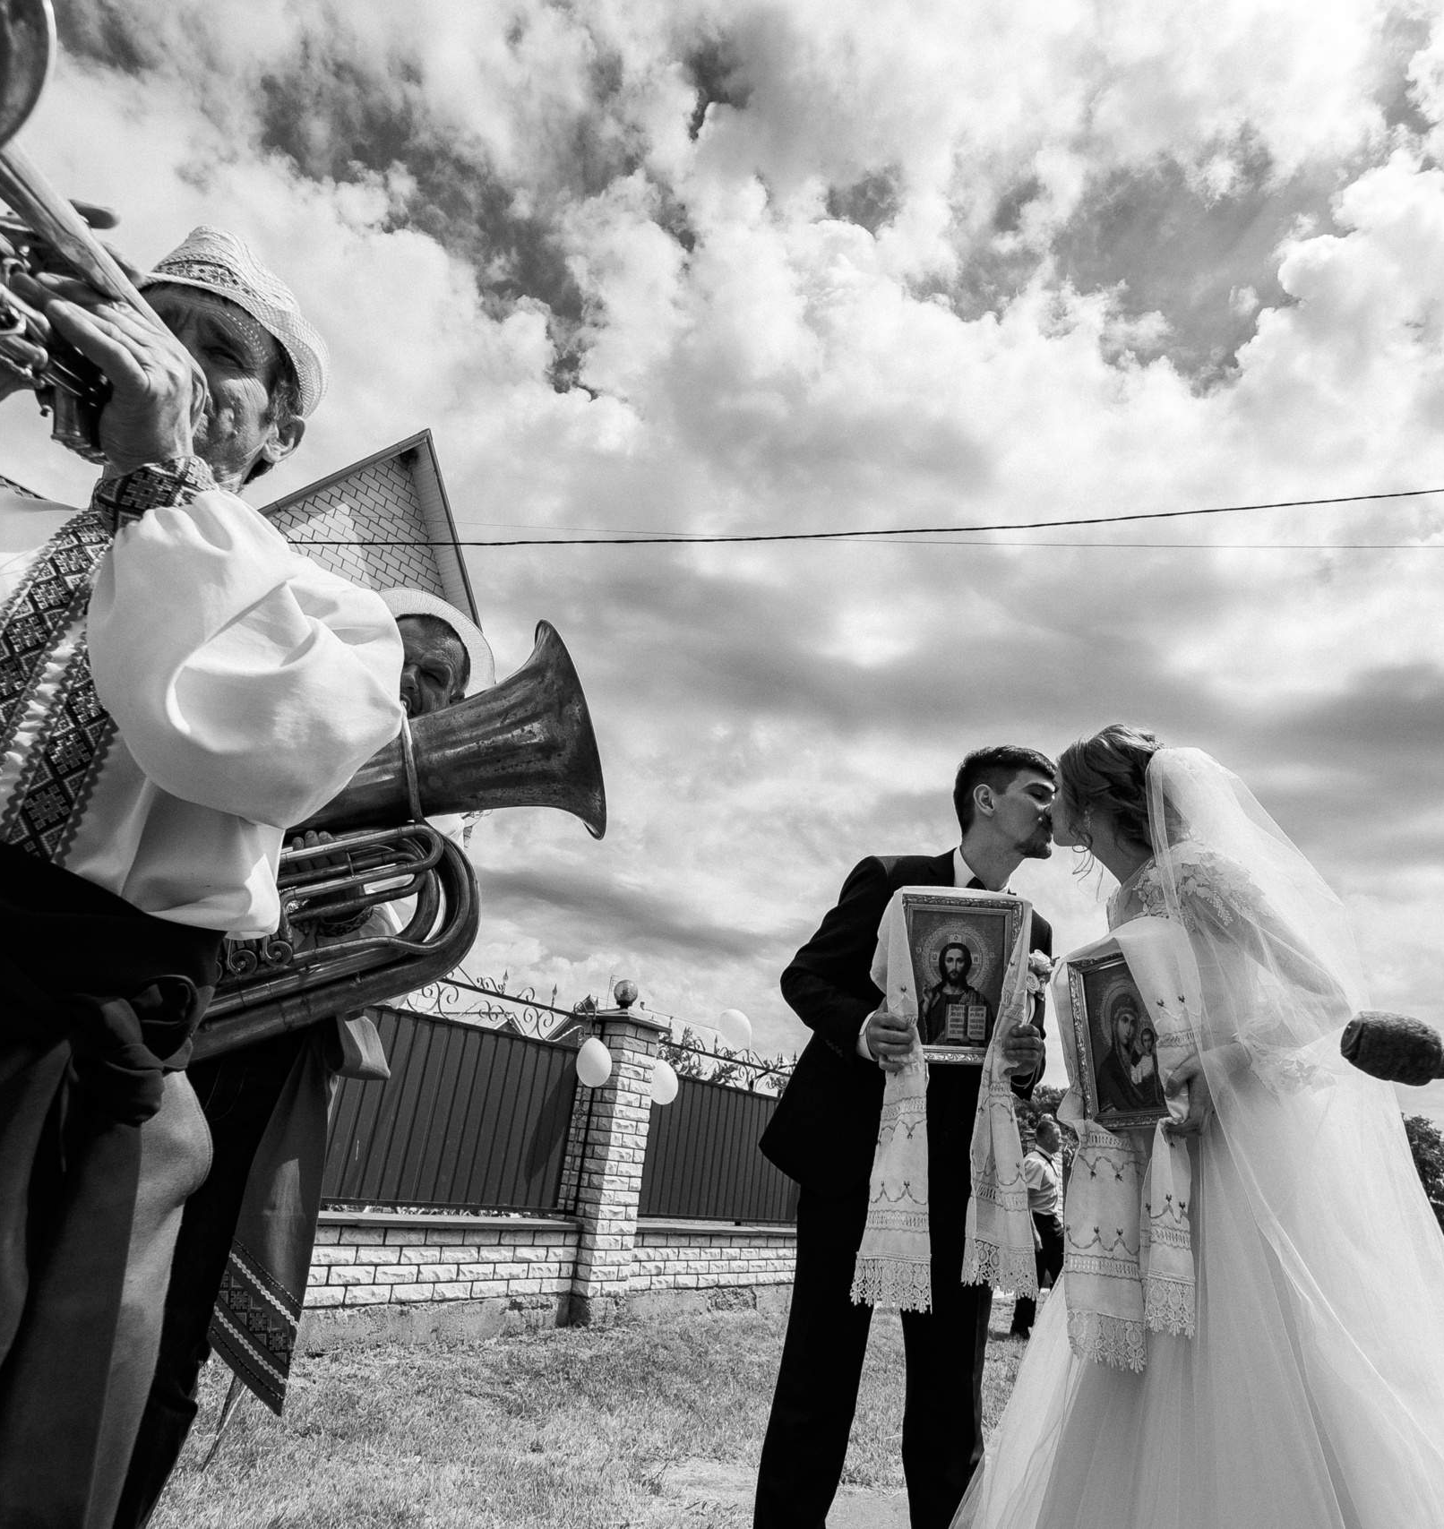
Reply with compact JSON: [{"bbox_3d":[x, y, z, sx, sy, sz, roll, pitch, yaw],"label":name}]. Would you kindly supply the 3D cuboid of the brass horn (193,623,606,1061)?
[{"bbox_3d":[-0.532,0.110,1.233,0.750,0.431,0.320,-17,-7,-19],"label":"brass horn"}]

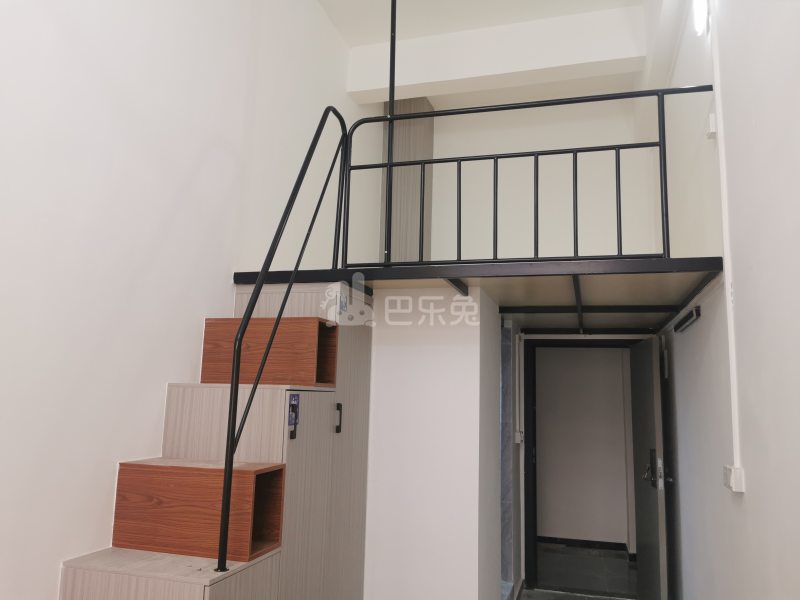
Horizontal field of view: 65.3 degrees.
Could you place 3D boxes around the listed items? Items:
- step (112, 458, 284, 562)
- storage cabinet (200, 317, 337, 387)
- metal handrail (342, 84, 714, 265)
[{"bbox_3d":[-0.814,0.843,2.556,0.612,0.329,0.268,-1,-10,16],"label":"step"},{"bbox_3d":[-0.588,0.241,2.837,0.565,0.291,0.206,-1,-8,17],"label":"storage cabinet"},{"bbox_3d":[0.574,-0.581,3.083,1.794,0.817,0.045,-1,-10,16],"label":"metal handrail"}]

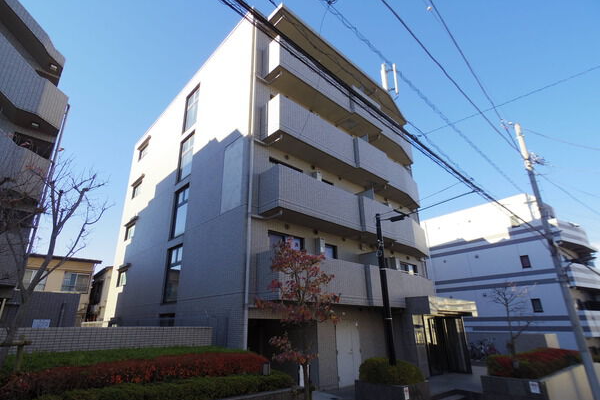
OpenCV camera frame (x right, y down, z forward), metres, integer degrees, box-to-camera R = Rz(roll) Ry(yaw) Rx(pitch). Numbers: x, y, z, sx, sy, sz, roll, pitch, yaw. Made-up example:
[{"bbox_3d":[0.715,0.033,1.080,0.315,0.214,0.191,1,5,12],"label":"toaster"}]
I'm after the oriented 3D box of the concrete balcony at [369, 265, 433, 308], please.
[{"bbox_3d":[4.696,4.255,13.960,1.224,1.499,6.885,-19,-28,39],"label":"concrete balcony"}]

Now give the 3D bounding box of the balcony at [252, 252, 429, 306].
[{"bbox_3d":[3.114,3.710,12.582,1.224,1.499,11.424,-21,-29,41],"label":"balcony"}]

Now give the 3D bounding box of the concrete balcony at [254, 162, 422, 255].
[{"bbox_3d":[3.067,1.051,13.624,1.224,1.499,11.424,-21,-29,41],"label":"concrete balcony"}]

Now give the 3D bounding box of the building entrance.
[{"bbox_3d":[6.132,6.070,12.405,1.989,2.244,0.306,6,-23,-18],"label":"building entrance"}]

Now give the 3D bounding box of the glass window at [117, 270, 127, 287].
[{"bbox_3d":[-11.165,4.937,18.463,0.143,1.020,1.734,18,-28,-40],"label":"glass window"}]

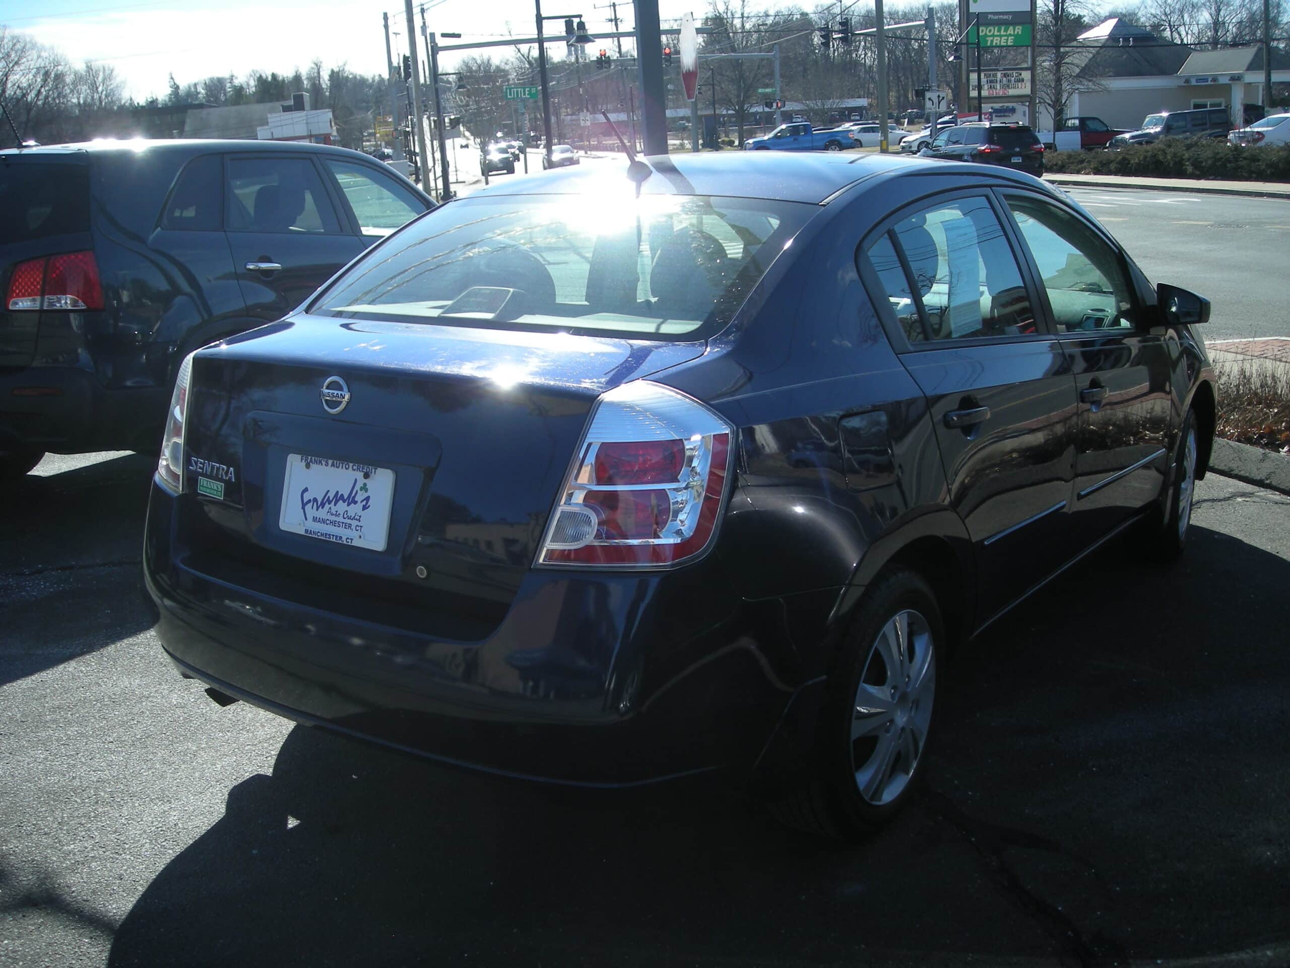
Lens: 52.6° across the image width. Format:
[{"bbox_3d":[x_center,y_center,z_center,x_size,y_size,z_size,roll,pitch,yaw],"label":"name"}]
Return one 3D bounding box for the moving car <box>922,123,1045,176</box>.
[{"bbox_3d":[10.543,-10.495,41.600,1.985,1.770,5.080,-7,14,-15],"label":"moving car"}]

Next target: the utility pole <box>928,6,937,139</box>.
[{"bbox_3d":[11.733,-16.115,53.000,0.260,6.400,0.260,-3,13,1],"label":"utility pole"}]

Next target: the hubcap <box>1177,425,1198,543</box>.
[{"bbox_3d":[2.082,-0.003,5.049,0.060,0.435,0.435,6,14,29],"label":"hubcap"}]

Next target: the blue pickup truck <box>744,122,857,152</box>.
[{"bbox_3d":[8.324,-18.232,69.500,5.850,1.920,2.000,-4,13,-5],"label":"blue pickup truck"}]

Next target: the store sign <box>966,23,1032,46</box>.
[{"bbox_3d":[13.638,-17.192,50.000,2.700,0.820,0.400,-7,14,-16],"label":"store sign"}]

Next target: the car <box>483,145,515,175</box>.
[{"bbox_3d":[-8.683,-19.222,77.500,1.850,1.700,4.650,-5,13,-8],"label":"car"}]

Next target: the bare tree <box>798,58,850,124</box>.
[{"bbox_3d":[15.171,-32.765,110.000,4.300,5.600,4.300,-3,13,1],"label":"bare tree"}]

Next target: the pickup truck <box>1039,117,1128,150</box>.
[{"bbox_3d":[17.200,-13.850,52.500,5.300,1.780,1.950,-5,14,-10],"label":"pickup truck"}]

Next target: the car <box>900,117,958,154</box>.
[{"bbox_3d":[15.100,-17.100,65.100,4.550,1.480,1.770,-6,14,-14],"label":"car"}]

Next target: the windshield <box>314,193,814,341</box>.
[{"bbox_3d":[-0.217,-0.551,3.070,1.170,0.110,0.580,8,44,34],"label":"windshield"}]

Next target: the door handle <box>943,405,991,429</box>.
[{"bbox_3d":[0.734,-0.153,2.970,0.042,0.042,0.195,8,10,34],"label":"door handle"}]

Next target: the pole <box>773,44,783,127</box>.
[{"bbox_3d":[8.121,-23.570,79.500,0.300,6.350,0.300,-2,13,0],"label":"pole"}]

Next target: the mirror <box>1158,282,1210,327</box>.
[{"bbox_3d":[1.700,-0.568,4.123,0.180,0.137,0.115,8,15,34],"label":"mirror"}]

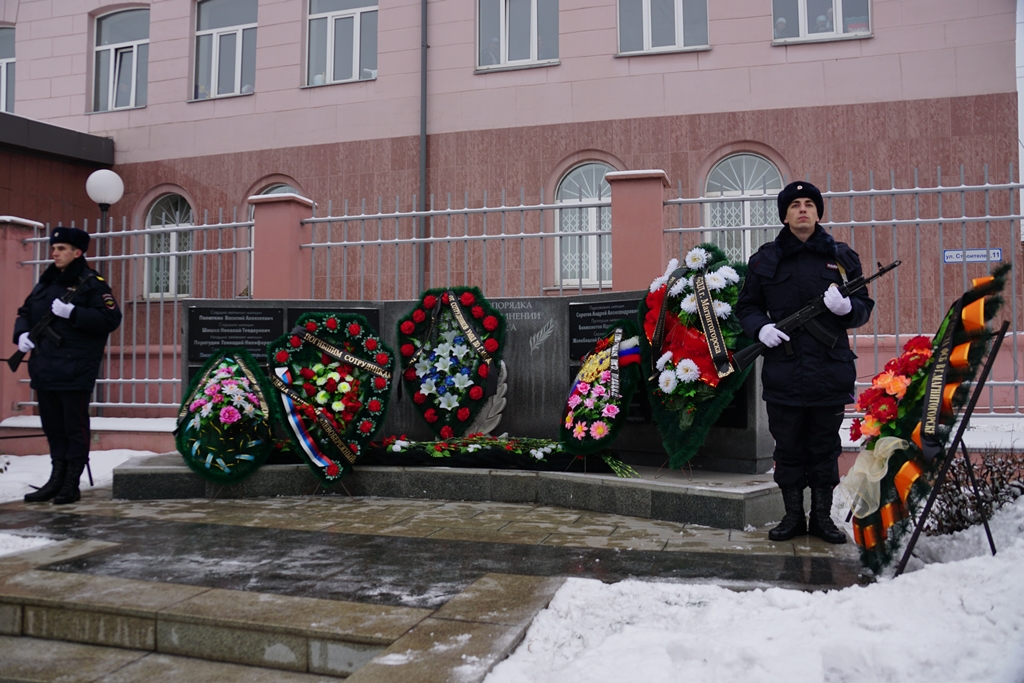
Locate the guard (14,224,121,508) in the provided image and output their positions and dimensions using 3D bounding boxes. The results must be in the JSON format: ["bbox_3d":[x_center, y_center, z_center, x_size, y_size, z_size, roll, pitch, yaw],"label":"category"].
[{"bbox_3d":[-3.014,0.149,5.780,0.660,1.850,0.480,-1,-3,20],"label":"guard"}]

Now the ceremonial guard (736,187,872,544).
[{"bbox_3d":[1.521,0.088,4.430,0.700,1.850,0.480,-1,-3,16],"label":"ceremonial guard"}]

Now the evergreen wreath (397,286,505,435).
[{"bbox_3d":[-0.475,0.171,6.650,0.830,1.180,0.250,-1,-17,14],"label":"evergreen wreath"}]

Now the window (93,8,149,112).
[{"bbox_3d":[-7.579,-5.433,16.500,1.450,1.970,0.200,-1,-3,16],"label":"window"}]

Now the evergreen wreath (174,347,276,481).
[{"bbox_3d":[-1.967,0.516,5.870,0.680,0.950,0.240,1,-15,-8],"label":"evergreen wreath"}]

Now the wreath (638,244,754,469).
[{"bbox_3d":[1.237,0.085,5.600,0.870,1.470,0.300,-1,-16,28],"label":"wreath"}]

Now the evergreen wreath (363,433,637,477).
[{"bbox_3d":[-0.062,0.780,6.137,2.050,0.270,0.500,-1,-3,14],"label":"evergreen wreath"}]

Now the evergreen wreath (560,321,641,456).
[{"bbox_3d":[0.619,0.310,5.870,0.650,0.950,0.240,-2,-22,40],"label":"evergreen wreath"}]

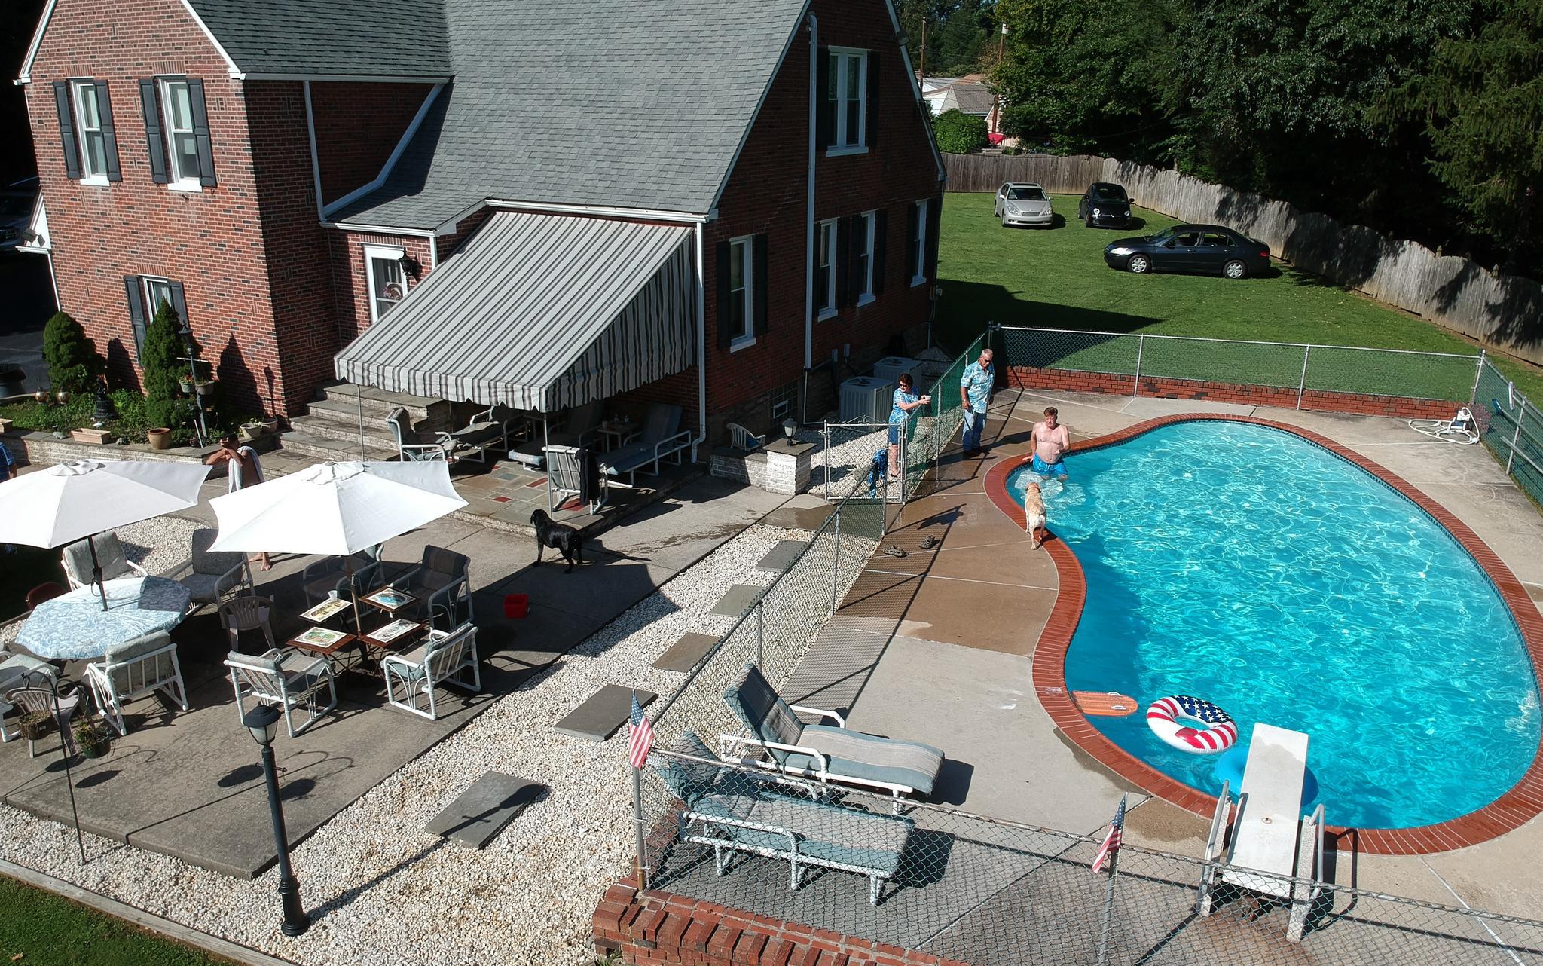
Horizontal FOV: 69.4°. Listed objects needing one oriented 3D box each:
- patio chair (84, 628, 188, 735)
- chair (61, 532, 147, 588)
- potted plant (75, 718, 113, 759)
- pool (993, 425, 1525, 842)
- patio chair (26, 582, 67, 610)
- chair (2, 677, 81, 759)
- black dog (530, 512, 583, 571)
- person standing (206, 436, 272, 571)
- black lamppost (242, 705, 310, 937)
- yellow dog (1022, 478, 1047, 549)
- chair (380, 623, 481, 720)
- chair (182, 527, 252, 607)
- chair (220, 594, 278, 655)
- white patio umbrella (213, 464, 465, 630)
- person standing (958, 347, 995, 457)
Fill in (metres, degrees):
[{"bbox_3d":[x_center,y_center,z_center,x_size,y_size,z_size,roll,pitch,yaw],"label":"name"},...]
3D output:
[{"bbox_3d":[-5.842,1.761,10.263,0.720,0.840,0.620,16,24,38],"label":"patio chair"},{"bbox_3d":[-7.694,1.138,12.938,0.734,0.840,0.646,15,24,35],"label":"chair"},{"bbox_3d":[-4.856,1.834,7.980,0.280,0.290,0.280,1,18,0],"label":"potted plant"},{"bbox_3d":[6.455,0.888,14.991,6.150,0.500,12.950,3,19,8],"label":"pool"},{"bbox_3d":[-7.082,1.428,11.269,0.560,0.820,0.560,11,21,28],"label":"patio chair"},{"bbox_3d":[-6.666,2.074,10.394,0.570,0.780,0.570,-2,20,-8],"label":"chair"},{"bbox_3d":[-2.759,0.768,14.393,0.760,0.660,0.240,12,22,29],"label":"black dog"},{"bbox_3d":[-6.380,0.225,13.513,0.660,1.680,0.520,9,20,24],"label":"person standing"},{"bbox_3d":[-3.290,2.263,7.467,0.250,1.770,0.250,0,19,0],"label":"black lamppost"},{"bbox_3d":[3.477,0.363,14.815,0.300,0.680,0.930,2,19,4],"label":"yellow dog"},{"bbox_3d":[-3.240,1.720,10.690,0.690,0.750,0.670,10,20,25],"label":"chair"},{"bbox_3d":[-6.578,1.110,13.034,0.646,0.850,0.744,2,19,5],"label":"chair"},{"bbox_3d":[-5.696,1.431,12.250,0.570,0.780,0.570,-6,20,-17],"label":"chair"},{"bbox_3d":[-4.039,0.854,10.855,2.550,2.200,2.450,-2,19,-5],"label":"white patio umbrella"},{"bbox_3d":[3.467,-1.344,18.552,0.560,1.800,0.420,-13,23,-37],"label":"person standing"}]

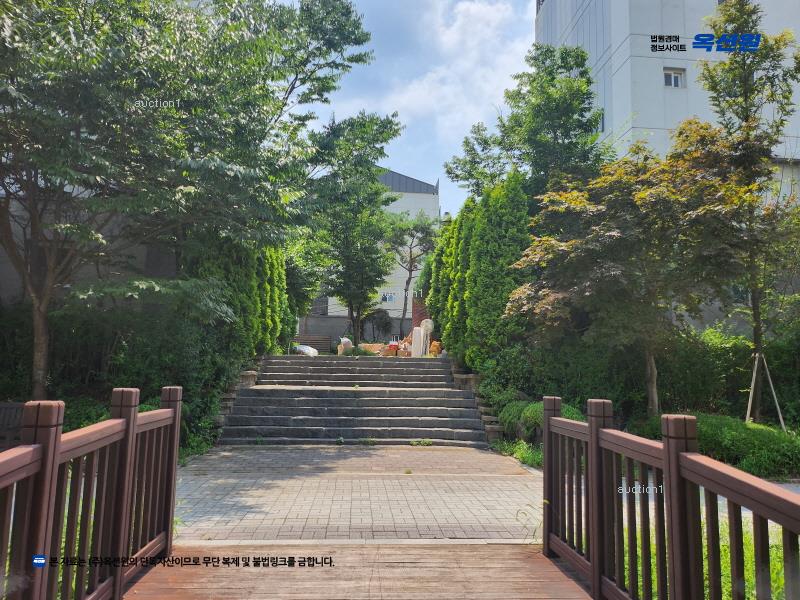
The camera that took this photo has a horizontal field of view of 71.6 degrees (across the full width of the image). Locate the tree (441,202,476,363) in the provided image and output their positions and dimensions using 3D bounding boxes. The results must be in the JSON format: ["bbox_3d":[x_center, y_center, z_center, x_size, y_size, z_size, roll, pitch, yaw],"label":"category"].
[{"bbox_3d":[1.941,-0.601,16.043,1.400,4.900,1.400,2,-6,-4],"label":"tree"}]

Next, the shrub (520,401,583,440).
[{"bbox_3d":[2.792,2.223,10.234,1.200,0.690,1.050,2,-6,-4],"label":"shrub"}]

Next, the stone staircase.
[{"bbox_3d":[-0.930,1.940,11.650,4.800,1.480,3.750,1,-4,-2],"label":"stone staircase"}]

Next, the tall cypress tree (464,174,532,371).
[{"bbox_3d":[2.457,-0.751,13.956,1.600,5.160,1.600,2,-6,-4],"label":"tall cypress tree"}]

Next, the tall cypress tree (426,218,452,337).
[{"bbox_3d":[1.577,-0.551,18.127,1.350,4.580,1.350,2,-6,-4],"label":"tall cypress tree"}]

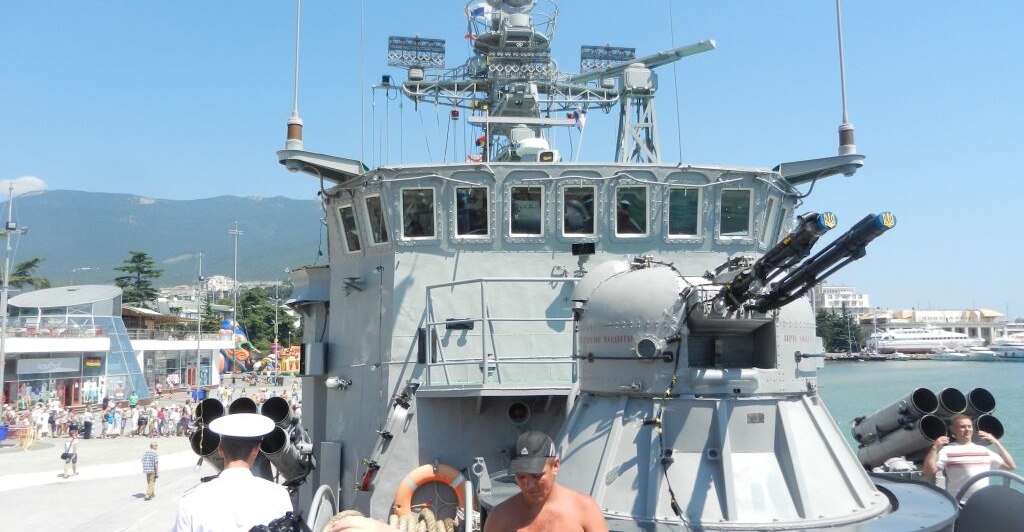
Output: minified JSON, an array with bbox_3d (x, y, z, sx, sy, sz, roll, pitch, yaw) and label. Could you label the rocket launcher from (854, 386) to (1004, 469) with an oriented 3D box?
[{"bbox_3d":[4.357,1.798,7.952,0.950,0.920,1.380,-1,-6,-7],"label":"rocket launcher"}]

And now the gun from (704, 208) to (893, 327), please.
[{"bbox_3d":[1.554,0.059,4.124,0.460,0.300,1.480,-1,-20,-7],"label":"gun"}]

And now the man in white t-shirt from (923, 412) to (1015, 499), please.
[{"bbox_3d":[3.652,2.041,5.817,0.640,1.720,0.380,-4,-6,24],"label":"man in white t-shirt"}]

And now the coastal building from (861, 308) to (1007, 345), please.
[{"bbox_3d":[113.996,16.768,200.000,37.000,10.500,15.000,-2,-6,12],"label":"coastal building"}]

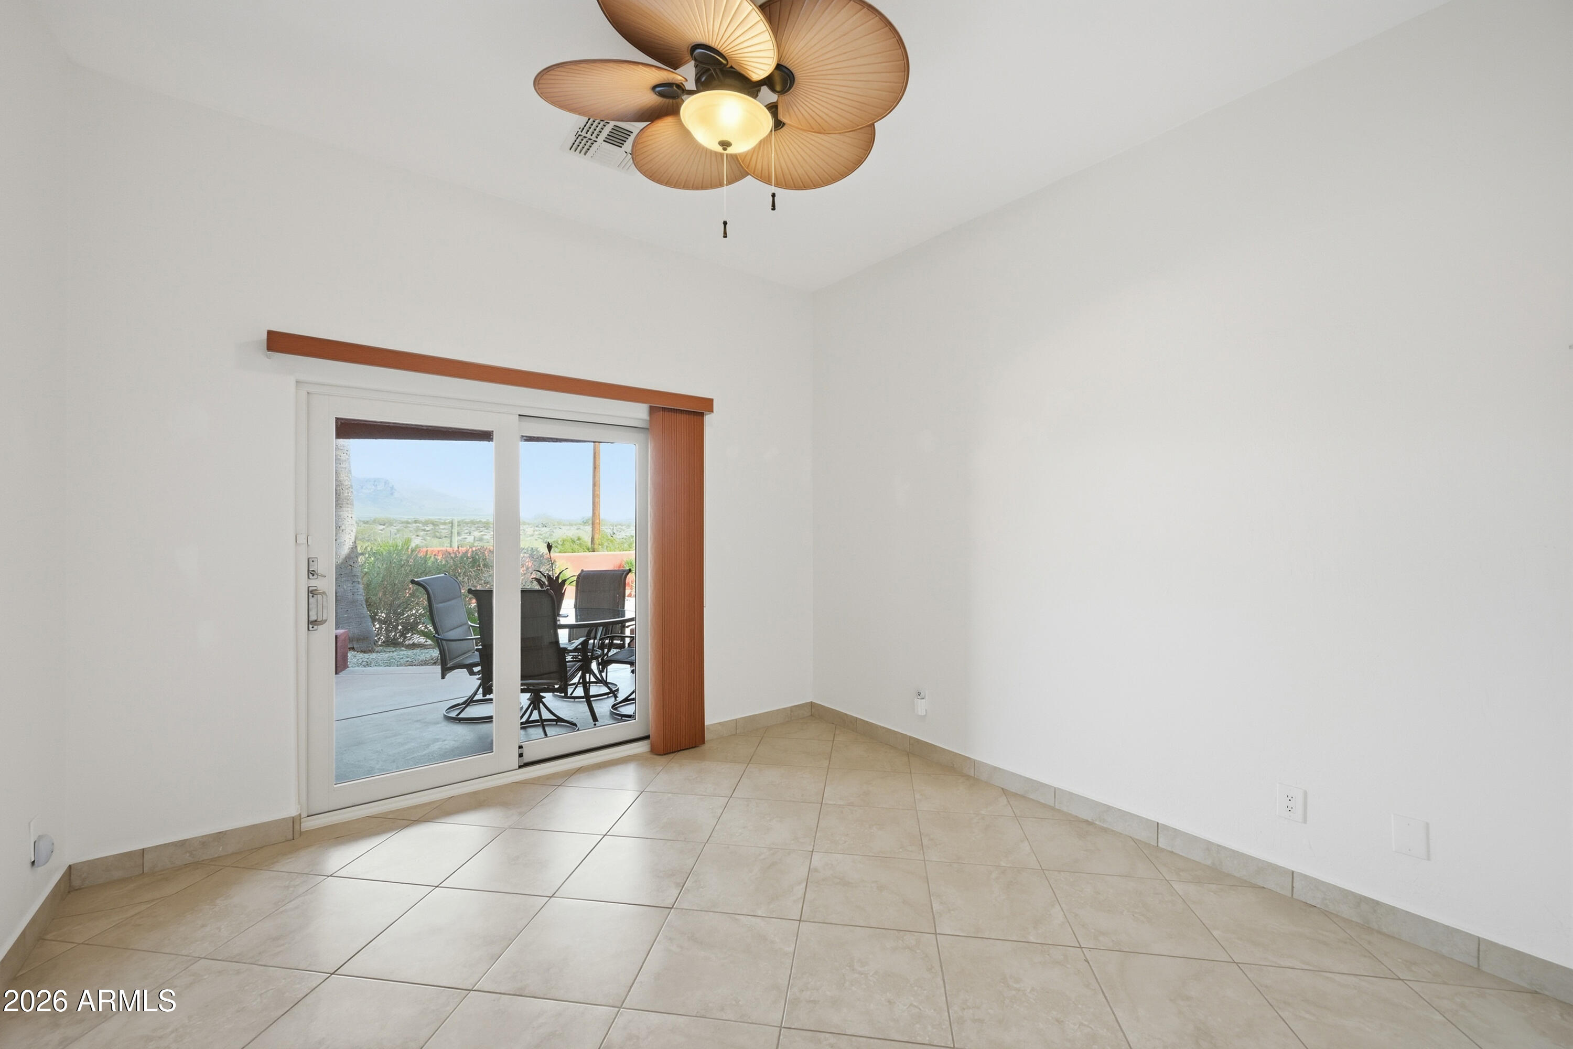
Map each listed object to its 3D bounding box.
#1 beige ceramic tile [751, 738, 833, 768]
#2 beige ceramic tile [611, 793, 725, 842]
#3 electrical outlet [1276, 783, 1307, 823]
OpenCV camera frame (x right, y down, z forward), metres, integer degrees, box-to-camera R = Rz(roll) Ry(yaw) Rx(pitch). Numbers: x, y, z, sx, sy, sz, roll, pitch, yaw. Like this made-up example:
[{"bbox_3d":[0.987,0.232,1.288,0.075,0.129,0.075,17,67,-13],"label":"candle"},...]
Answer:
[{"bbox_3d":[0.046,1.394,3.737,0.457,0.010,0.457,0,-1,8],"label":"beige ceramic tile"},{"bbox_3d":[-0.535,1.378,2.888,0.454,0.010,0.454,0,-1,8],"label":"beige ceramic tile"},{"bbox_3d":[1.881,1.036,2.273,0.007,0.120,0.081,1,-1,-37],"label":"electrical outlet"}]

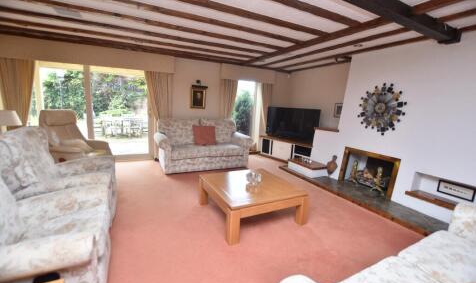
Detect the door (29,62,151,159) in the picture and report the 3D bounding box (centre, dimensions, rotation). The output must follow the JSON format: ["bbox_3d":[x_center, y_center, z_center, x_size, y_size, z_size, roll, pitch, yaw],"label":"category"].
[{"bbox_3d":[-2.725,-0.483,3.877,1.880,1.930,0.100,-3,11,-25],"label":"door"}]

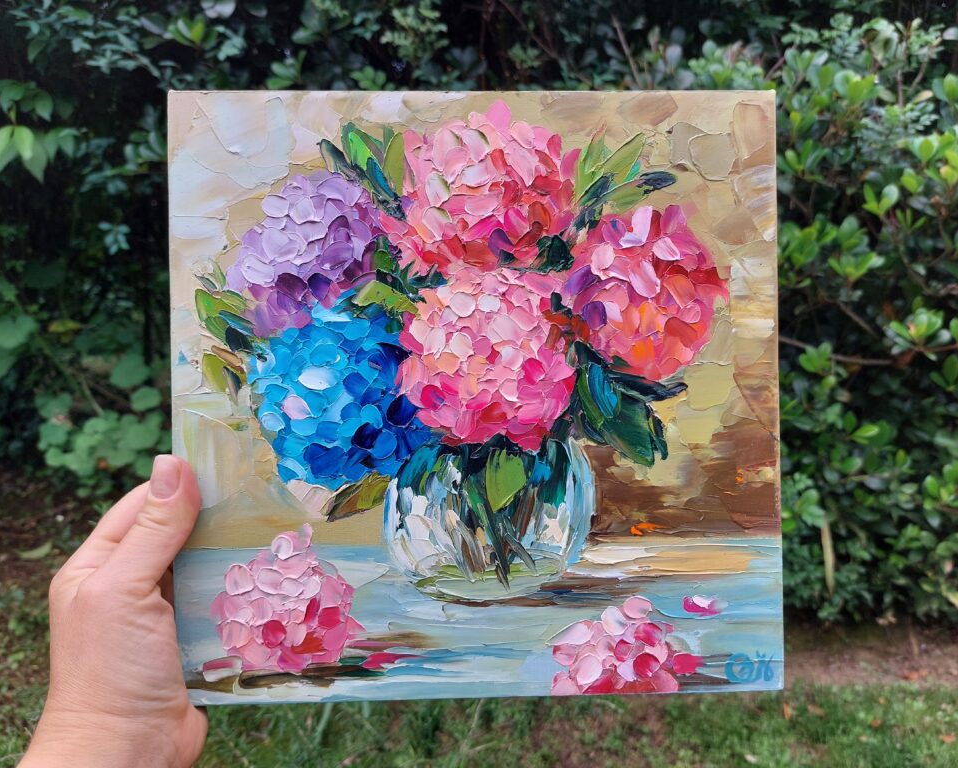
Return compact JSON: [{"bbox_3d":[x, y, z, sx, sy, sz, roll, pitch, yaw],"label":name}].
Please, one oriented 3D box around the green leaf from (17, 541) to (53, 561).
[{"bbox_3d":[-1.374,0.517,2.200,0.110,0.028,0.045,-4,15,-17],"label":"green leaf"}]

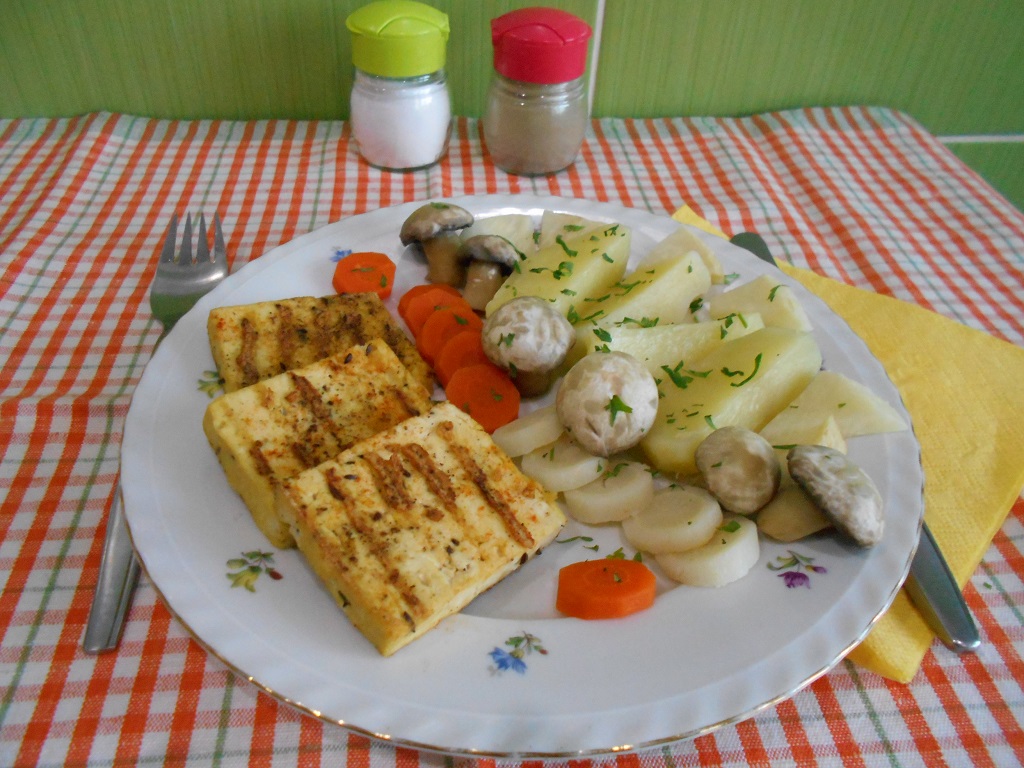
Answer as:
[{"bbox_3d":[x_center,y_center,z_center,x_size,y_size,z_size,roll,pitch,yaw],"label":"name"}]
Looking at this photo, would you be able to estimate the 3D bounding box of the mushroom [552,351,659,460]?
[{"bbox_3d":[0.029,0.007,0.238,0.031,0.027,0.031,-5,70,2],"label":"mushroom"}]

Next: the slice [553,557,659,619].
[{"bbox_3d":[0.024,0.053,0.199,0.025,0.007,0.018,1,23,-1],"label":"slice"}]

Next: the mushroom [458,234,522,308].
[{"bbox_3d":[-0.011,-0.044,0.298,0.026,0.028,0.026,8,17,-7],"label":"mushroom"}]

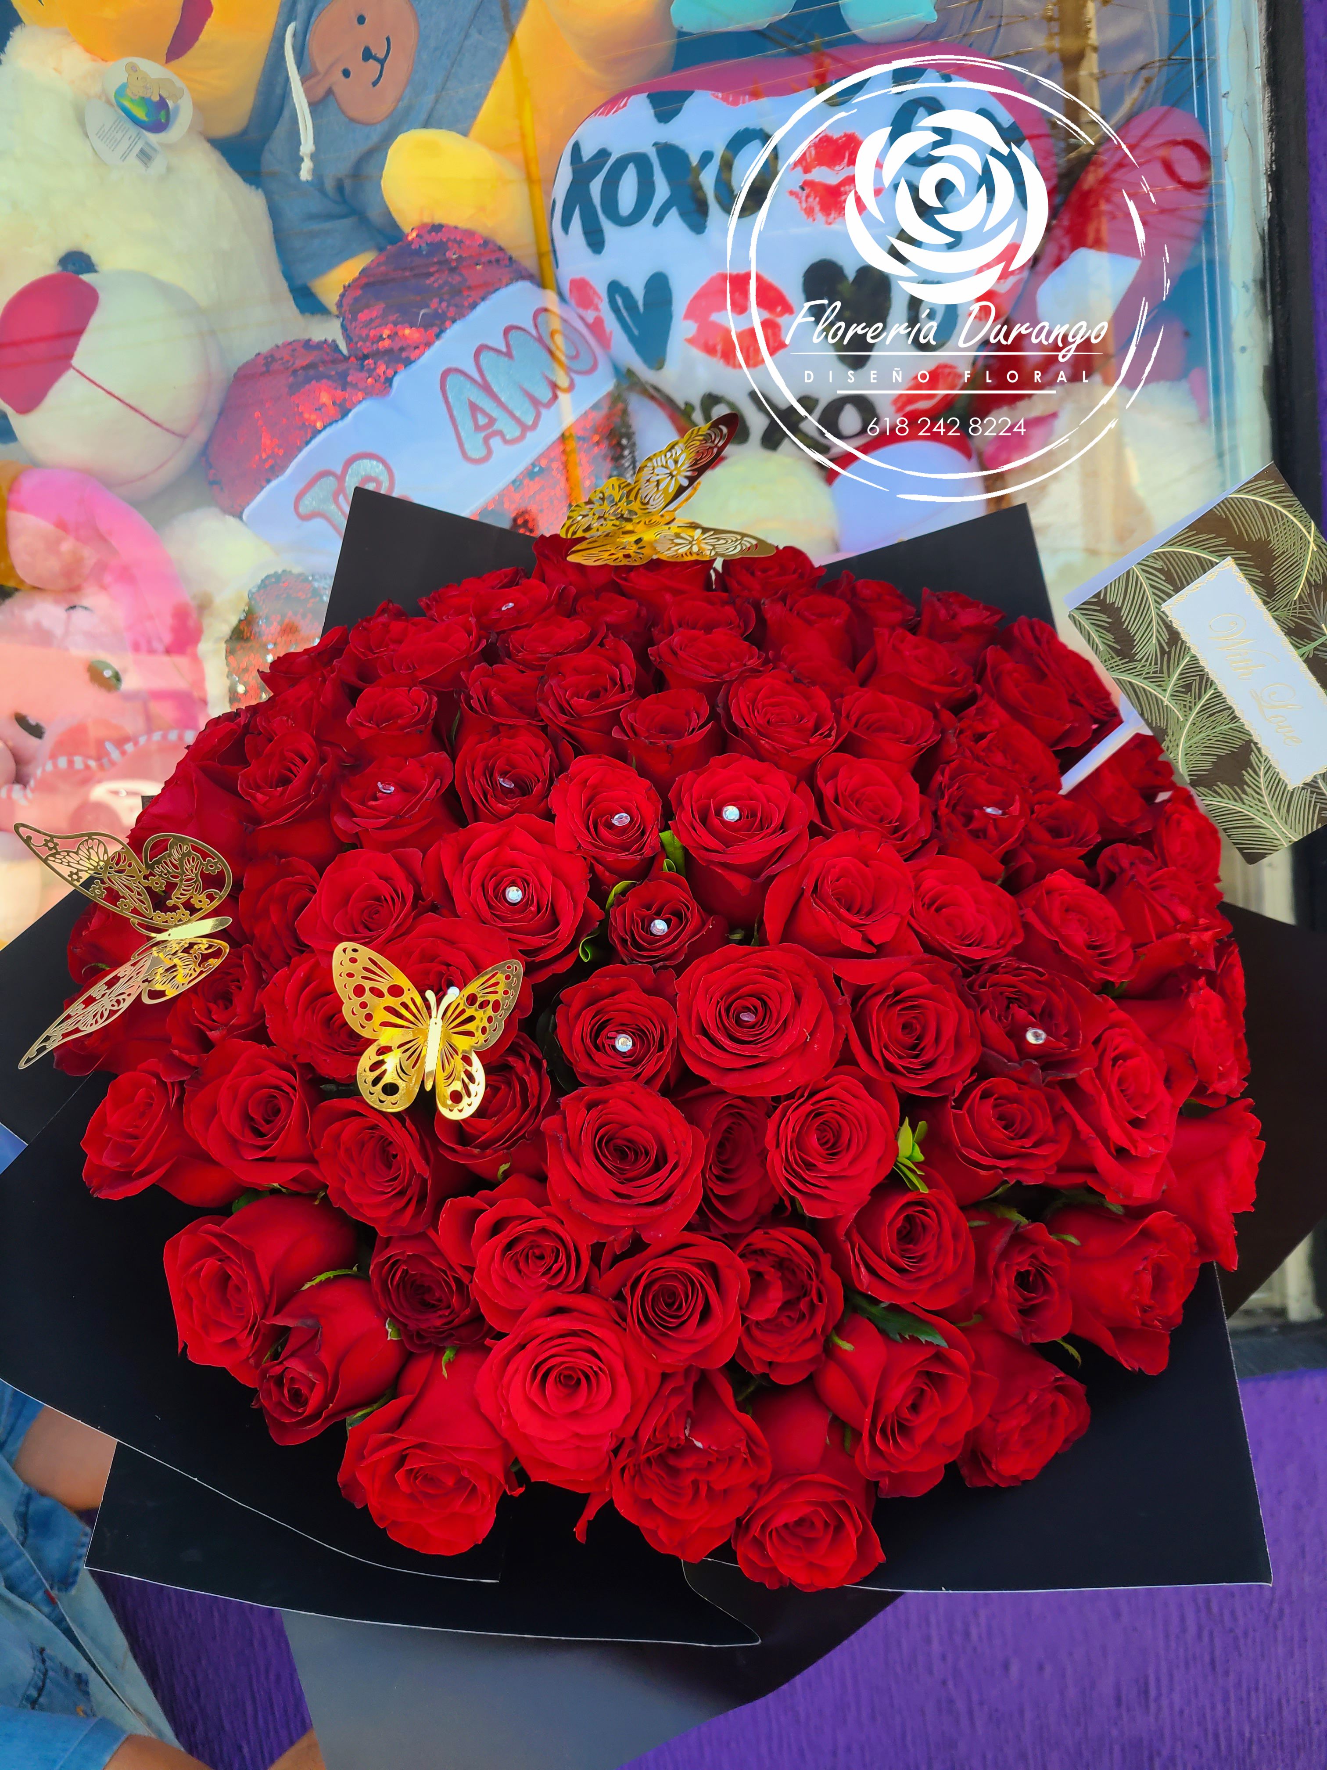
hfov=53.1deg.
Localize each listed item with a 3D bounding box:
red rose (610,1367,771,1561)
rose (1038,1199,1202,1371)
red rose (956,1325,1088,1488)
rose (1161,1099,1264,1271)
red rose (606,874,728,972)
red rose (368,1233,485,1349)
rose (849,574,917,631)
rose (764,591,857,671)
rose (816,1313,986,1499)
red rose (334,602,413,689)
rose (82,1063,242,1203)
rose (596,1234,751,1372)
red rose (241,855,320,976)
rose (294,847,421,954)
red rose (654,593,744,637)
[{"bbox_3d":[0.011,0.223,0.530,0.060,0.060,0.052,0,17,1],"label":"red rose"},{"bbox_3d":[0.194,0.174,0.575,0.061,0.061,0.055,0,-6,-35],"label":"rose"},{"bbox_3d":[0.149,0.216,0.572,0.060,0.060,0.056,-6,25,0],"label":"red rose"},{"bbox_3d":[0.229,0.127,0.588,0.056,0.064,0.064,10,-8,28],"label":"rose"},{"bbox_3d":[0.001,0.019,0.555,0.046,0.046,0.047,0,-24,0],"label":"red rose"},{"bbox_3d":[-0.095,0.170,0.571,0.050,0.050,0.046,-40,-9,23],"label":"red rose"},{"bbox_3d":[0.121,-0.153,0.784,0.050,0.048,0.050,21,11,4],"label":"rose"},{"bbox_3d":[0.082,-0.131,0.752,0.052,0.053,0.052,4,42,0],"label":"rose"},{"bbox_3d":[0.093,0.205,0.539,0.061,0.061,0.053,0,5,-15],"label":"rose"},{"bbox_3d":[-0.158,-0.123,0.735,0.050,0.048,0.050,-20,39,-8],"label":"red rose"},{"bbox_3d":[-0.229,0.116,0.613,0.057,0.057,0.052,0,-14,32],"label":"rose"},{"bbox_3d":[0.004,0.156,0.500,0.053,0.053,0.050,0,-24,-4],"label":"rose"},{"bbox_3d":[-0.176,0.017,0.632,0.055,0.055,0.047,-2,-22,22],"label":"red rose"},{"bbox_3d":[-0.136,0.011,0.608,0.057,0.057,0.047,-6,-15,4],"label":"rose"},{"bbox_3d":[0.021,-0.126,0.700,0.049,0.047,0.049,0,34,2],"label":"red rose"}]

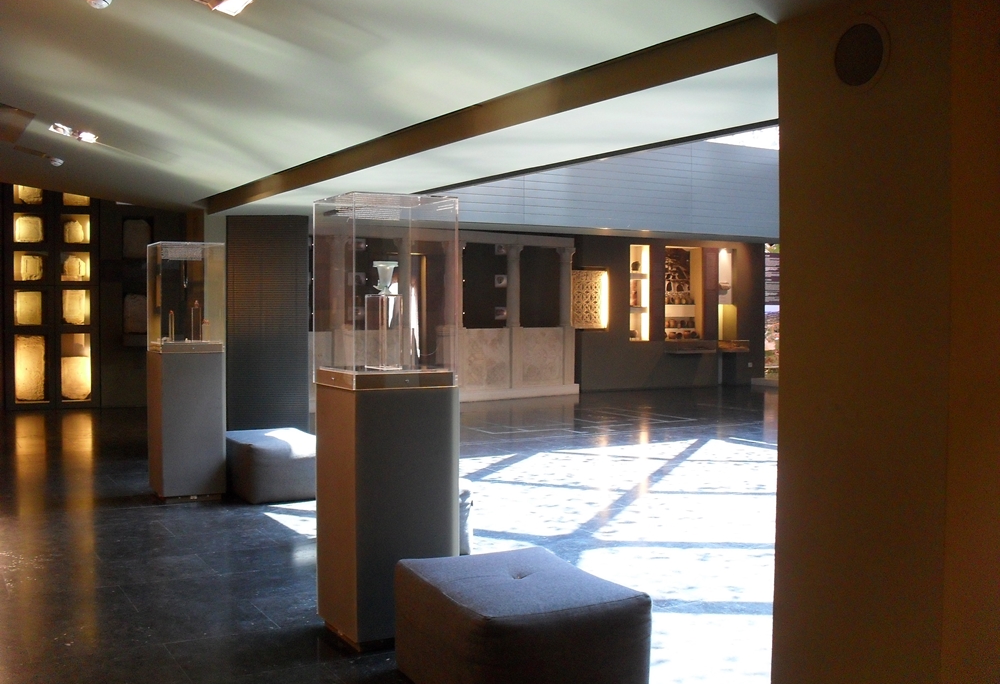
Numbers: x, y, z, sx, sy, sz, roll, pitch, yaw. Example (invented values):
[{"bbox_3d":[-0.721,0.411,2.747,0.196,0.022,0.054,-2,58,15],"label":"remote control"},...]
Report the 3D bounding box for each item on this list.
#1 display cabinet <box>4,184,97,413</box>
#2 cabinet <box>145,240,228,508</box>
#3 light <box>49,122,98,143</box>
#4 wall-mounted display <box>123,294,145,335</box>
[{"bbox_3d":[-6.318,-0.663,14.352,1.239,3.197,0.398,0,2,-13],"label":"display cabinet"},{"bbox_3d":[-2.338,0.222,7.556,0.470,1.886,0.470,-1,2,-30],"label":"cabinet"},{"bbox_3d":[-3.152,-1.573,7.498,0.320,0.085,0.320,15,-6,-30],"label":"light"},{"bbox_3d":[-5.137,-0.397,14.328,0.360,0.564,0.128,0,2,-14],"label":"wall-mounted display"}]

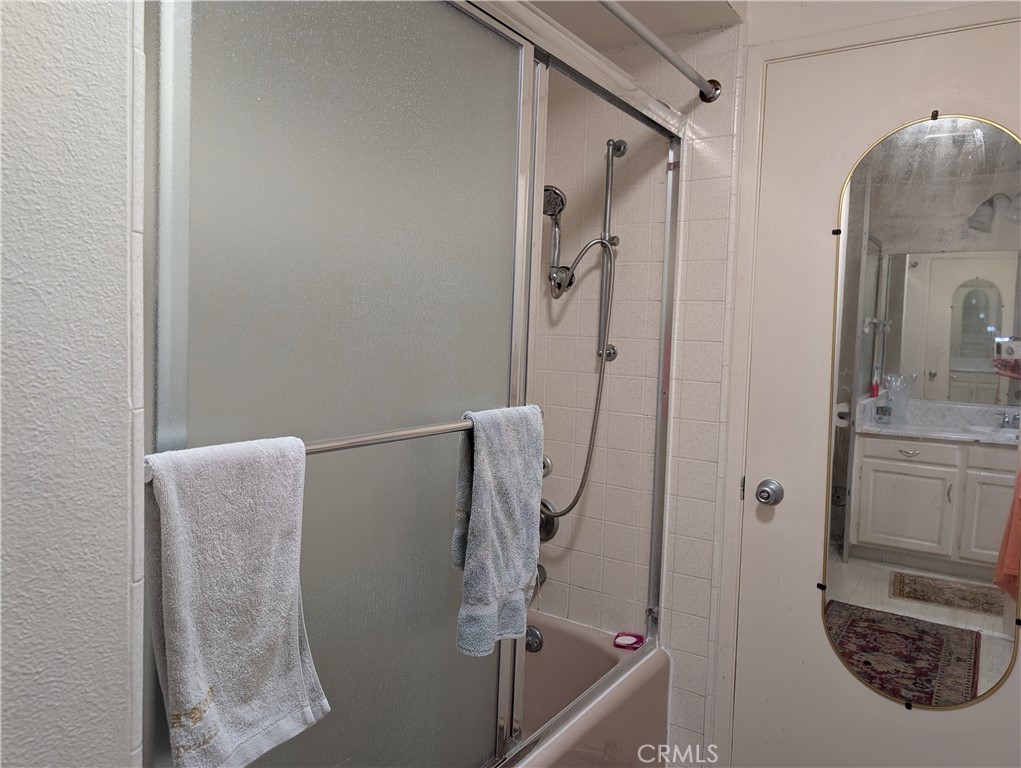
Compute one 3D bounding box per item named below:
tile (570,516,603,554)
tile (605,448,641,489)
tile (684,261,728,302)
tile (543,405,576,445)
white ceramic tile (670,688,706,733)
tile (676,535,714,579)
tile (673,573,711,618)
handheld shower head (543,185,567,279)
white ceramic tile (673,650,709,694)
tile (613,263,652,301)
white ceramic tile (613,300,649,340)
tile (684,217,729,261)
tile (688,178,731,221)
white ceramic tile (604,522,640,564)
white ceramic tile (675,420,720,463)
[{"bbox_3d":[0.236,0.464,2.164,0.108,0.108,0.009,4,4,34],"label":"tile"},{"bbox_3d":[0.334,0.252,2.081,0.108,0.108,0.010,4,4,33],"label":"tile"},{"bbox_3d":[0.534,-0.280,1.928,0.108,0.108,0.010,4,4,33],"label":"tile"},{"bbox_3d":[0.155,0.130,2.193,0.108,0.108,0.010,4,4,33],"label":"tile"},{"bbox_3d":[0.493,0.910,1.983,0.108,0.107,0.009,4,5,36],"label":"white ceramic tile"},{"bbox_3d":[0.511,0.485,1.981,0.108,0.108,0.009,4,4,34],"label":"tile"},{"bbox_3d":[0.507,0.592,1.983,0.108,0.108,0.010,4,4,33],"label":"tile"},{"bbox_3d":[0.122,-0.448,2.093,0.092,0.270,0.075,4,4,28],"label":"handheld shower head"},{"bbox_3d":[0.500,0.810,1.996,0.108,0.108,0.010,4,4,33],"label":"white ceramic tile"},{"bbox_3d":[0.345,-0.289,2.030,0.108,0.107,0.009,4,5,36],"label":"tile"},{"bbox_3d":[0.348,-0.184,2.054,0.108,0.108,0.010,4,4,33],"label":"white ceramic tile"},{"bbox_3d":[0.538,-0.389,1.925,0.108,0.108,0.009,4,4,34],"label":"tile"},{"bbox_3d":[0.541,-0.498,1.915,0.108,0.108,0.010,4,4,33],"label":"tile"},{"bbox_3d":[0.327,0.470,2.095,0.108,0.108,0.010,4,4,33],"label":"white ceramic tile"},{"bbox_3d":[0.521,0.157,1.960,0.108,0.108,0.009,4,4,34],"label":"white ceramic tile"}]

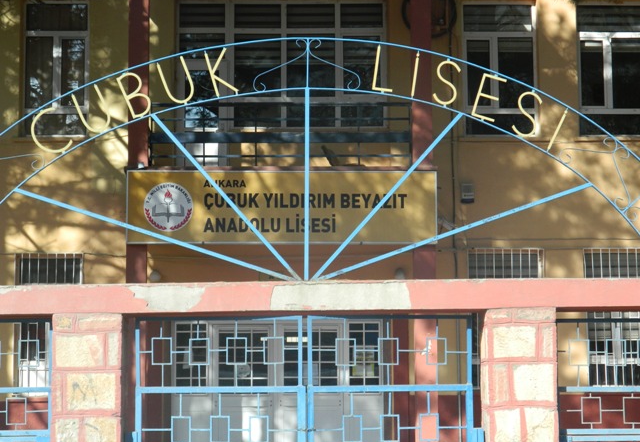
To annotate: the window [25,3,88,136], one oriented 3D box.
[{"bbox_3d":[-3.770,-2.160,22.304,0.905,1.956,0.150,0,-8,-1],"label":"window"}]

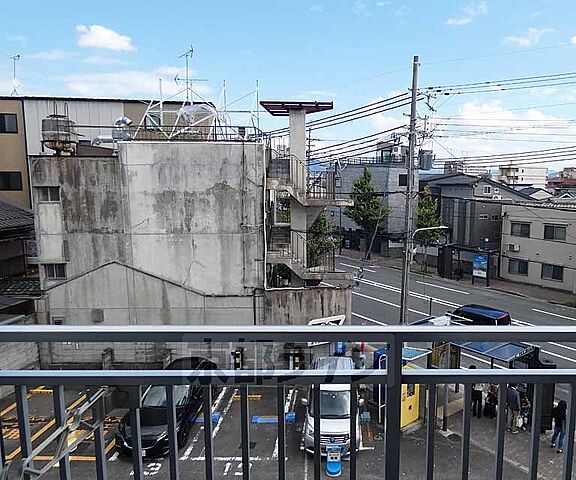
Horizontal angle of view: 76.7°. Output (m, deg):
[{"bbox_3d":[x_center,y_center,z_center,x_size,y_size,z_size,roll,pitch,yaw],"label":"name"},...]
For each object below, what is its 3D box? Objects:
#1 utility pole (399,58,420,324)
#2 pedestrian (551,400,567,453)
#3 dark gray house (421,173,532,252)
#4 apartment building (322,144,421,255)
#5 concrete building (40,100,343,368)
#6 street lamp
[{"bbox_3d":[5.761,-1.399,17.248,0.350,13.750,0.350,-7,11,-38],"label":"utility pole"},{"bbox_3d":[8.314,5.649,11.090,0.520,1.630,0.460,4,10,28],"label":"pedestrian"},{"bbox_3d":[21.451,-3.121,43.327,11.000,9.200,6.500,-7,11,-38],"label":"dark gray house"},{"bbox_3d":[10.255,-5.014,45.514,6.200,12.400,10.500,-7,11,-38],"label":"apartment building"},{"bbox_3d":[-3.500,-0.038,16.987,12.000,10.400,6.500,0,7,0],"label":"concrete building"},{"bbox_3d":[7.184,2.233,18.936,3.700,6.050,0.350,-7,11,-38],"label":"street lamp"}]

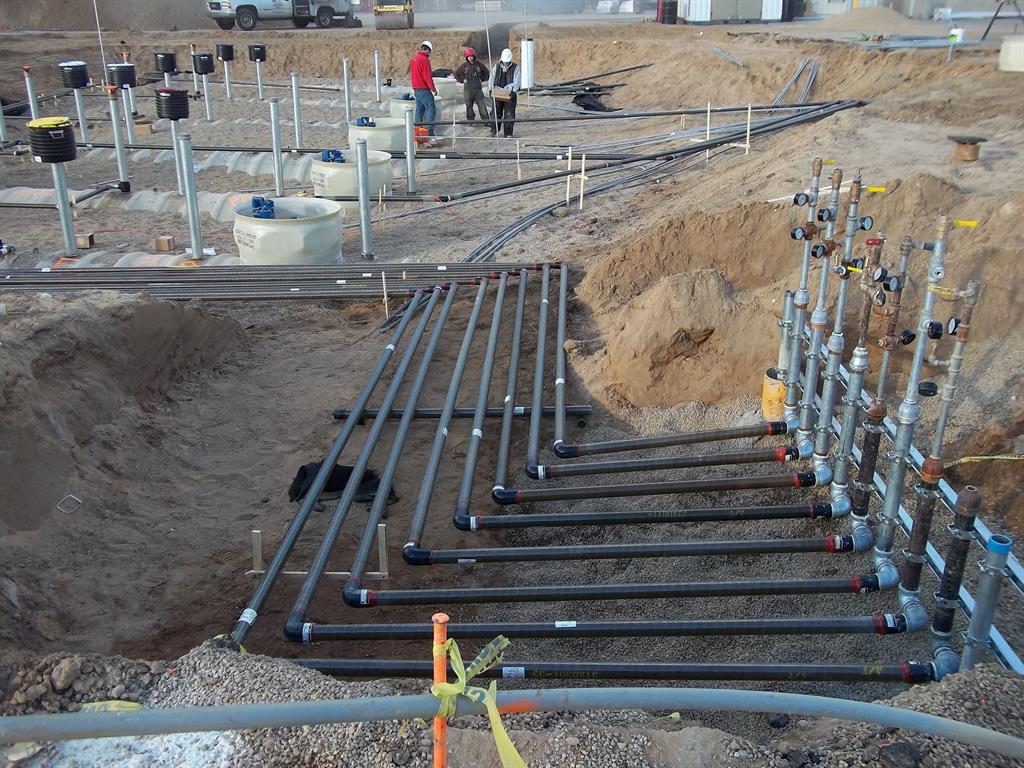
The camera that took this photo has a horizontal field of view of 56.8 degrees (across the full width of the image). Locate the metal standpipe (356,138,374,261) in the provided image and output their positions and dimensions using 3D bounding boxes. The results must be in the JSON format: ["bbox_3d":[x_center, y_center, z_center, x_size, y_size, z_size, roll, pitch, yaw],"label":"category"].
[{"bbox_3d":[-1.643,-2.053,10.582,0.125,1.328,0.125,0,22,0],"label":"metal standpipe"}]

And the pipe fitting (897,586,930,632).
[{"bbox_3d":[1.525,0.855,3.596,0.115,0.135,0.105,1,22,2],"label":"pipe fitting"}]

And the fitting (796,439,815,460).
[{"bbox_3d":[1.542,0.346,4.965,0.090,0.090,0.083,1,22,2],"label":"fitting"}]

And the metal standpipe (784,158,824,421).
[{"bbox_3d":[1.652,-0.525,5.330,0.130,1.454,0.130,0,22,0],"label":"metal standpipe"}]

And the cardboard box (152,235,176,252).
[{"bbox_3d":[-4.136,-1.662,11.215,0.240,0.145,0.150,7,23,17],"label":"cardboard box"}]

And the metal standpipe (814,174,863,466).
[{"bbox_3d":[1.640,-0.301,4.728,0.130,1.484,0.130,0,22,0],"label":"metal standpipe"}]

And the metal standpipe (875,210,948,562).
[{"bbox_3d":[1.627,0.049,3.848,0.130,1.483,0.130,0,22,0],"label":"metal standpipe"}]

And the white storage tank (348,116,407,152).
[{"bbox_3d":[-2.523,-4.727,18.342,1.240,0.630,1.240,0,23,0],"label":"white storage tank"}]

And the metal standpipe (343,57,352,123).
[{"bbox_3d":[-3.744,-6.664,21.596,0.130,1.445,0.130,0,23,0],"label":"metal standpipe"}]

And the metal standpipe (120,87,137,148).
[{"bbox_3d":[-7.763,-5.416,19.189,0.115,1.137,0.115,0,22,0],"label":"metal standpipe"}]

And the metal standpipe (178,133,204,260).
[{"bbox_3d":[-3.560,-2.068,10.525,0.125,1.375,0.125,0,22,0],"label":"metal standpipe"}]

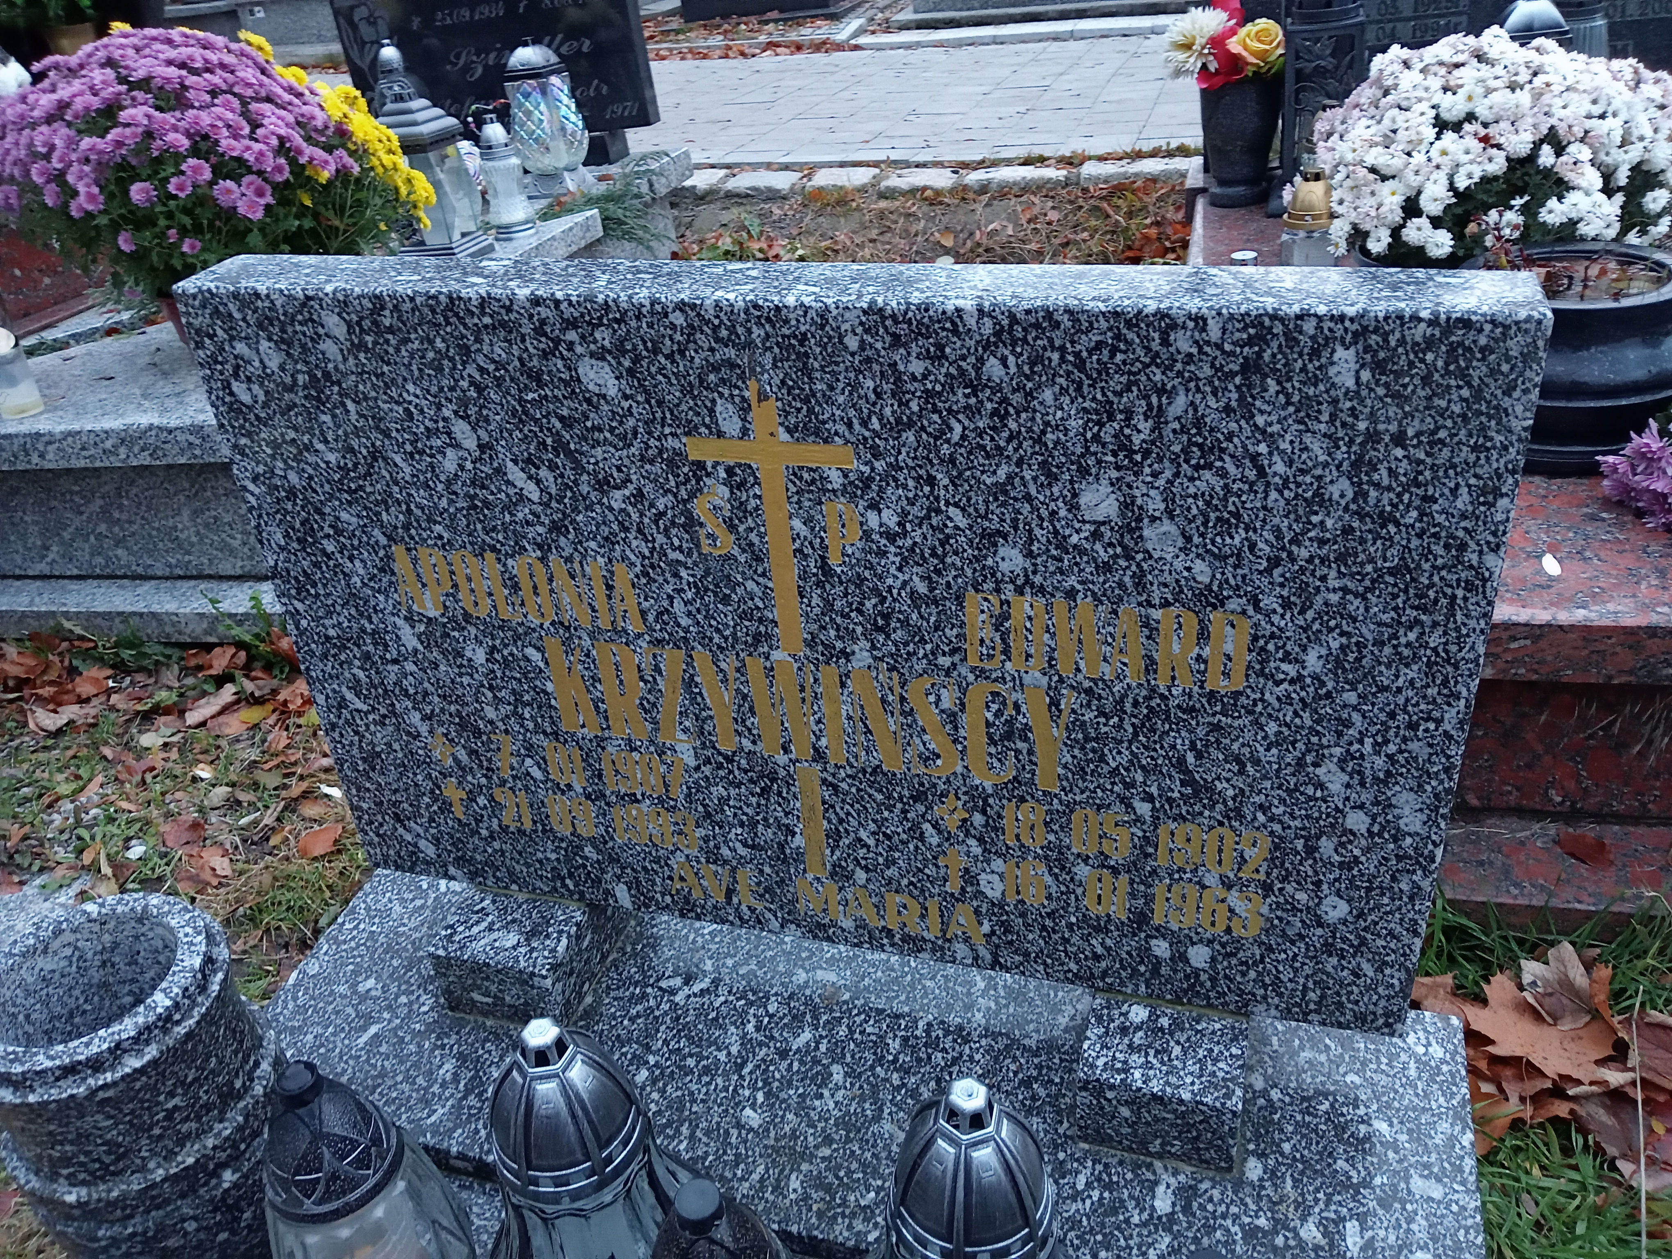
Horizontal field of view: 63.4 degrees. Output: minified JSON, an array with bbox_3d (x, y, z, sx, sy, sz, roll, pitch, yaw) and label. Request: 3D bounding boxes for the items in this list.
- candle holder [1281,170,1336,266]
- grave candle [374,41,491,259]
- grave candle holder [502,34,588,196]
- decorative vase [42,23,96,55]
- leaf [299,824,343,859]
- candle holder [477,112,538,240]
[{"bbox_3d":[0.748,-0.612,2.120,0.090,0.207,0.090,-8,32,0],"label":"candle holder"},{"bbox_3d":[-0.823,-0.943,2.674,0.153,0.401,0.153,9,36,25],"label":"grave candle"},{"bbox_3d":[-0.656,-1.148,3.033,0.157,0.323,0.157,-8,32,0],"label":"grave candle holder"},{"bbox_3d":[-2.112,-1.602,3.793,0.150,0.160,0.150,-8,32,0],"label":"decorative vase"},{"bbox_3d":[-0.668,0.269,1.748,0.052,0.016,0.055,-19,34,-17],"label":"leaf"},{"bbox_3d":[-0.679,-0.927,2.769,0.092,0.240,0.092,-8,32,0],"label":"candle holder"}]

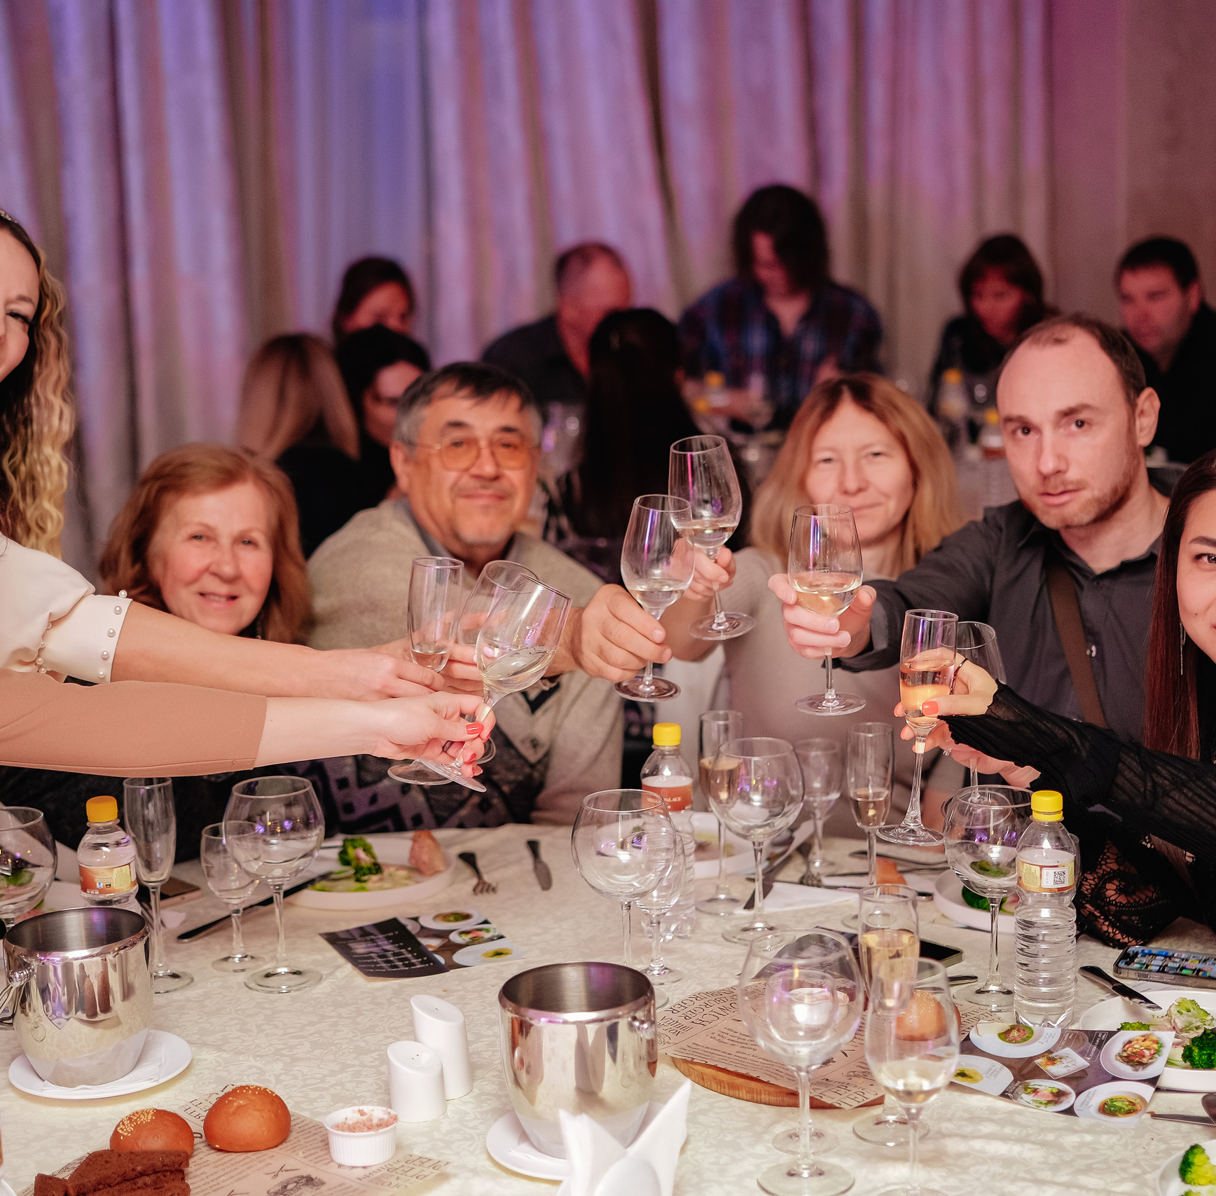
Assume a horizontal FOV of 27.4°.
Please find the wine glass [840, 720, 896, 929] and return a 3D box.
[{"bbox_3d":[0.295,0.254,2.792,0.064,0.225,0.064,-2,12,0],"label":"wine glass"}]

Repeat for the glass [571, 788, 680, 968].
[{"bbox_3d":[0.019,0.307,2.523,0.105,0.210,0.105,-2,12,0],"label":"glass"}]

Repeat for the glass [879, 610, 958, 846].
[{"bbox_3d":[0.303,0.122,2.404,0.067,0.220,0.067,4,12,-1],"label":"glass"}]

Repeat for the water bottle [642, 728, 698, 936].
[{"bbox_3d":[0.068,0.253,2.732,0.060,0.229,0.060,-2,12,0],"label":"water bottle"}]

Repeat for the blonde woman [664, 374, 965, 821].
[{"bbox_3d":[0.262,0.400,3.089,0.500,1.313,0.700,1,12,12],"label":"blonde woman"}]

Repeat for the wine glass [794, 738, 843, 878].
[{"bbox_3d":[0.247,0.246,2.935,0.064,0.148,0.064,-2,12,0],"label":"wine glass"}]

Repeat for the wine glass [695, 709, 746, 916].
[{"bbox_3d":[0.132,0.246,2.854,0.064,0.225,0.064,-2,12,0],"label":"wine glass"}]

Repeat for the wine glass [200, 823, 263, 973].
[{"bbox_3d":[-0.408,0.327,2.722,0.065,0.152,0.065,-2,12,0],"label":"wine glass"}]

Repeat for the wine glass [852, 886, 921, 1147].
[{"bbox_3d":[0.248,0.364,2.186,0.067,0.220,0.067,-2,12,0],"label":"wine glass"}]

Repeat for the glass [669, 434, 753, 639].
[{"bbox_3d":[0.109,-0.065,2.649,0.079,0.210,0.079,-8,23,1],"label":"glass"}]

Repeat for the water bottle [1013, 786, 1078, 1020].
[{"bbox_3d":[0.429,0.302,2.435,0.060,0.229,0.060,-2,12,0],"label":"water bottle"}]

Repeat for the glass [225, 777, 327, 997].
[{"bbox_3d":[-0.353,0.306,2.659,0.106,0.214,0.106,-2,12,0],"label":"glass"}]

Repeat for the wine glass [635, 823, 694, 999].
[{"bbox_3d":[0.055,0.329,2.646,0.065,0.152,0.065,-2,12,0],"label":"wine glass"}]

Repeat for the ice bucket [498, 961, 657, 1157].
[{"bbox_3d":[-0.025,0.415,2.221,0.151,0.139,0.140,-2,12,0],"label":"ice bucket"}]

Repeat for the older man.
[{"bbox_3d":[-0.154,0.389,3.151,0.540,1.334,0.720,-2,12,-3],"label":"older man"}]

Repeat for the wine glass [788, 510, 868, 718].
[{"bbox_3d":[0.224,0.009,2.531,0.076,0.205,0.076,-3,12,0],"label":"wine glass"}]

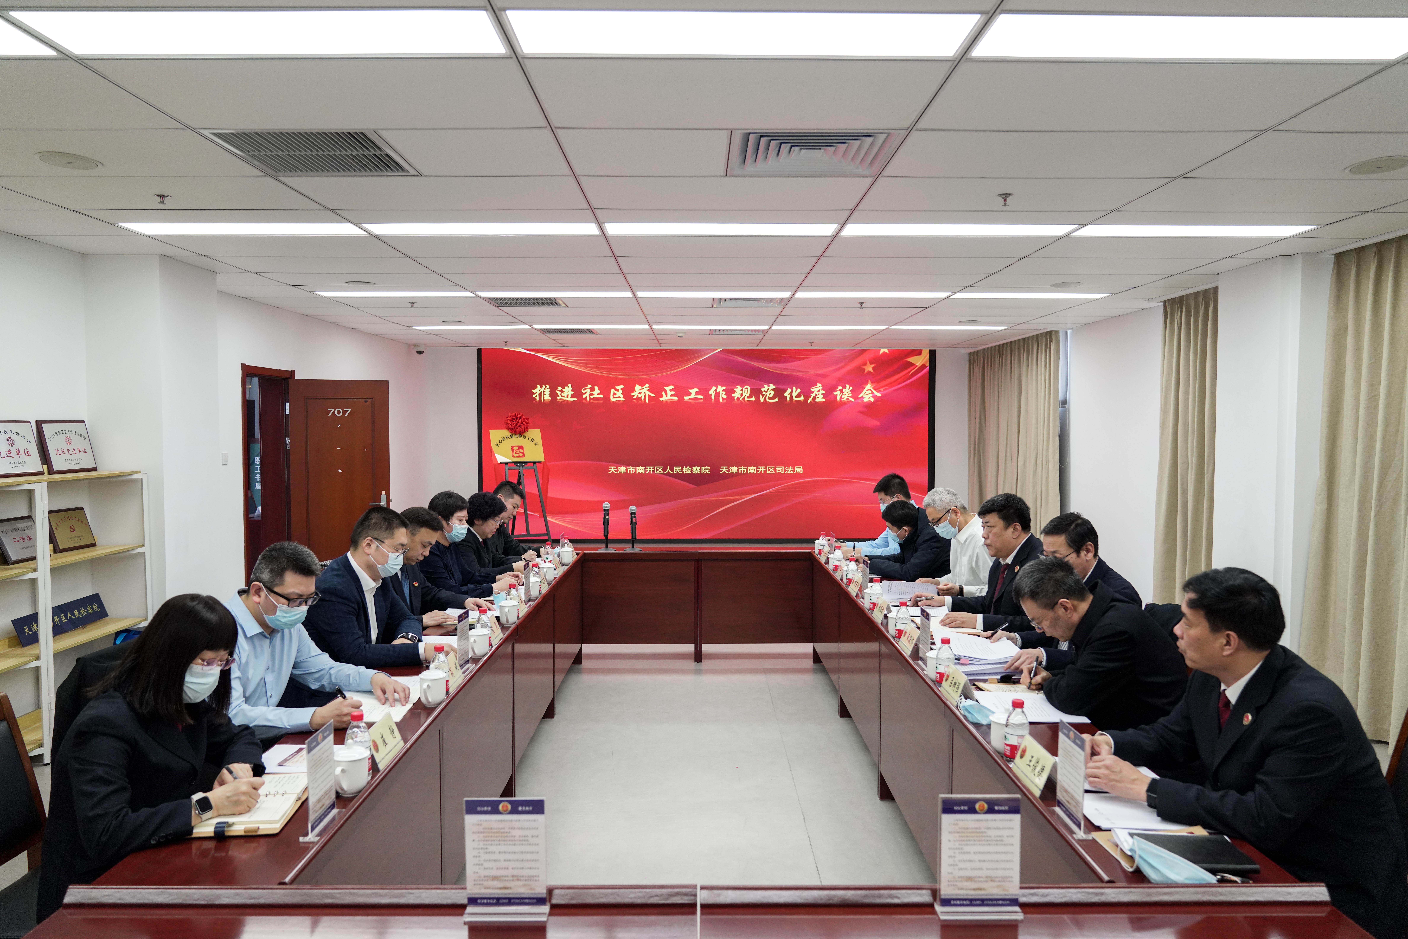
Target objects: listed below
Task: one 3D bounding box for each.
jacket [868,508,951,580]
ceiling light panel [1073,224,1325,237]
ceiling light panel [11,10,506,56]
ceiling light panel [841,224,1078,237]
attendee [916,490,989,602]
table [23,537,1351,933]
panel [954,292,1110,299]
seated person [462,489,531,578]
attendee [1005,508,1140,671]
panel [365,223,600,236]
[{"bbox_3d":[1.288,0.559,5.718,0.660,0.637,0.520,0,3,0],"label":"jacket"},{"bbox_3d":[2.490,-1.219,4.757,1.170,0.040,0.280,0,3,0],"label":"ceiling light panel"},{"bbox_3d":[-1.103,-1.114,2.384,1.170,0.040,0.280,0,3,0],"label":"ceiling light panel"},{"bbox_3d":[1.284,-1.230,4.781,1.180,0.038,0.305,0,3,0],"label":"ceiling light panel"},{"bbox_3d":[1.499,0.766,5.148,0.690,1.315,0.520,0,3,0],"label":"attendee"},{"bbox_3d":[-0.017,1.070,4.161,2.400,0.783,5.530,0,3,0],"label":"table"},{"bbox_3d":[2.484,-1.322,7.055,1.170,0.040,0.280,0,3,0],"label":"panel"},{"bbox_3d":[-1.280,0.747,5.365,0.590,1.235,0.500,0,3,3],"label":"seated person"},{"bbox_3d":[1.380,0.799,3.613,0.660,1.290,0.550,0,3,-3],"label":"attendee"},{"bbox_3d":[-1.116,-1.232,4.769,1.180,0.038,0.305,0,3,0],"label":"panel"}]

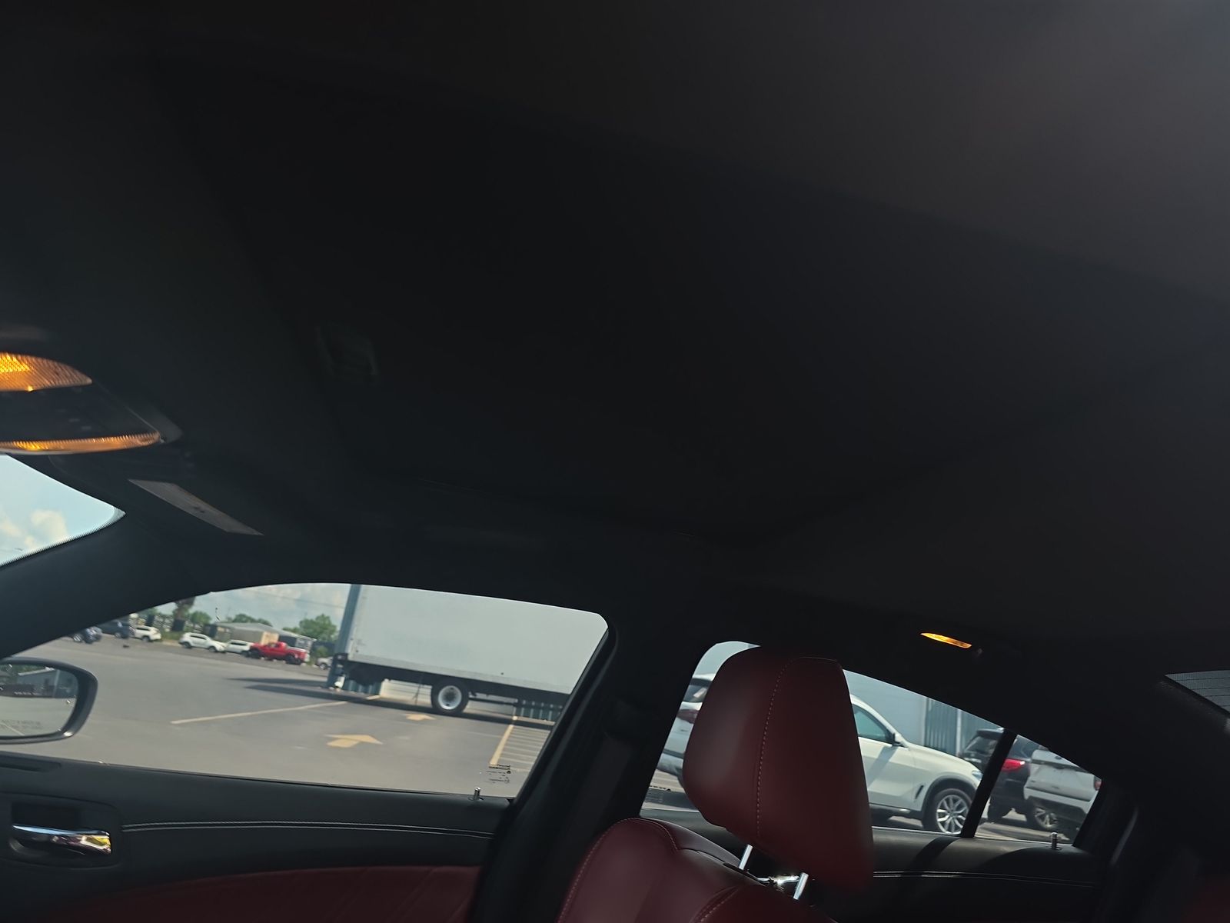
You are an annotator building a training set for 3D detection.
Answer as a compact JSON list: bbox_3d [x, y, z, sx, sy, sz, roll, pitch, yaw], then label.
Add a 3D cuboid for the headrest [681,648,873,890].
[{"bbox_3d":[0.198,0.347,0.987,0.168,0.215,0.275,20,-17,-5],"label":"headrest"}]

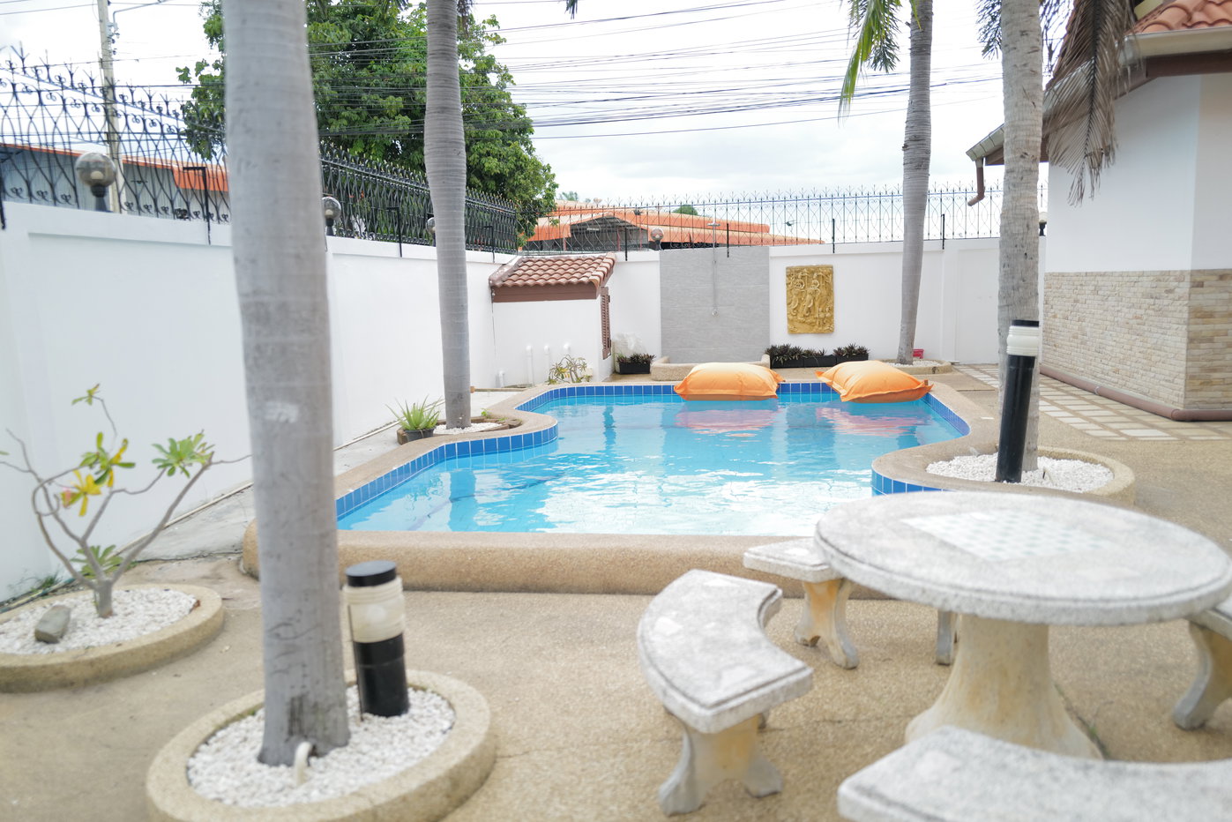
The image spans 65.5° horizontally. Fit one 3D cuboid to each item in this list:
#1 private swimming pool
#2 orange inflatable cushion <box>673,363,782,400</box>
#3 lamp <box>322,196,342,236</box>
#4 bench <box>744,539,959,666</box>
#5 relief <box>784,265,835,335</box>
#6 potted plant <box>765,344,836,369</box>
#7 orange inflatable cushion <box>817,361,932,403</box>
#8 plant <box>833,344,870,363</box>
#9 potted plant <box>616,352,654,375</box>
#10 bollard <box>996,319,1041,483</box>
[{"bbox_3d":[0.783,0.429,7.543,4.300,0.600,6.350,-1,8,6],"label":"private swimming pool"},{"bbox_3d":[1.217,-0.319,10.316,1.150,0.400,0.950,-1,8,6],"label":"orange inflatable cushion"},{"bbox_3d":[-2.383,-1.622,7.995,0.172,0.330,0.172,-1,8,6],"label":"lamp"},{"bbox_3d":[1.010,0.700,3.558,1.092,0.388,0.452,-2,8,-7],"label":"bench"},{"bbox_3d":[2.846,-1.634,14.050,0.700,1.000,0.070,-1,8,6],"label":"relief"},{"bbox_3d":[2.713,-0.786,14.072,1.020,0.360,0.320,-1,8,6],"label":"potted plant"},{"bbox_3d":[2.715,-0.333,10.155,1.080,0.400,0.930,-2,8,-3],"label":"orange inflatable cushion"},{"bbox_3d":[3.461,-0.792,14.094,0.540,0.330,0.300,-1,8,6],"label":"plant"},{"bbox_3d":[0.276,-0.721,14.136,0.550,0.330,0.300,-1,8,6],"label":"potted plant"},{"bbox_3d":[2.340,-0.057,5.601,0.175,0.926,0.175,4,8,5],"label":"bollard"}]

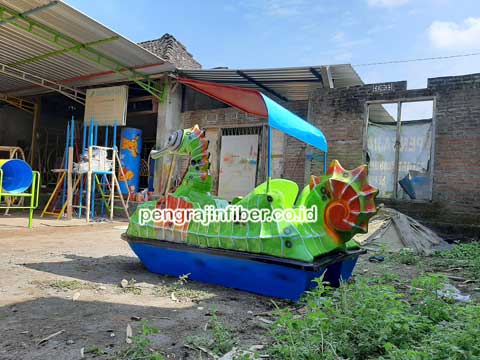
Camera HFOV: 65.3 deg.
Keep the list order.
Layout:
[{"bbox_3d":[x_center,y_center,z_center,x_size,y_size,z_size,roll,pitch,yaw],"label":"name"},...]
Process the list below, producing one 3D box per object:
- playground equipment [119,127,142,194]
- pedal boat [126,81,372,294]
[{"bbox_3d":[-3.555,-0.616,12.200,0.660,2.160,0.640,2,-1,4],"label":"playground equipment"},{"bbox_3d":[0.039,0.027,4.157,2.850,2.050,1.306,1,-2,36],"label":"pedal boat"}]

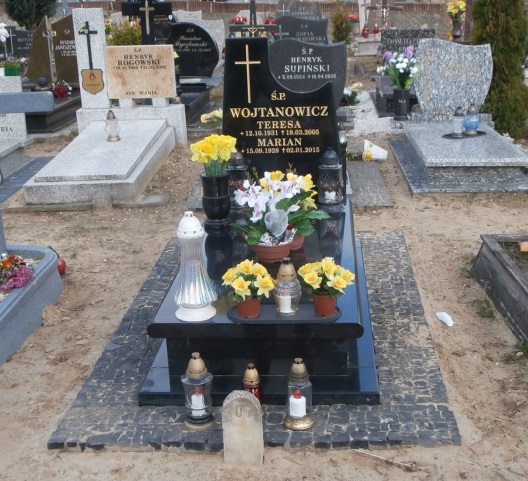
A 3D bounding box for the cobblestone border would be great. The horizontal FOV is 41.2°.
[{"bbox_3d":[0.046,0.386,3.683,1.548,0.059,2.215,-1,21,6],"label":"cobblestone border"}]

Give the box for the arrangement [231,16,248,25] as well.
[{"bbox_3d":[-0.386,-3.461,11.174,0.300,0.200,0.260,0,20,5],"label":"arrangement"}]

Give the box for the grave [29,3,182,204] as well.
[{"bbox_3d":[-1.331,-1.272,6.035,1.060,1.330,2.100,-1,20,2],"label":"grave"}]

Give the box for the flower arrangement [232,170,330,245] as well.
[{"bbox_3d":[0.094,-0.170,3.464,0.451,0.323,0.353,0,20,6],"label":"flower arrangement"}]

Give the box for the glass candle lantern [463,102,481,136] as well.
[{"bbox_3d":[1.863,-1.086,6.269,0.132,0.284,0.132,0,20,6],"label":"glass candle lantern"}]

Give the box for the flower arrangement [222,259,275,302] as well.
[{"bbox_3d":[-0.057,0.161,2.632,0.192,0.195,0.185,0,20,5],"label":"flower arrangement"}]

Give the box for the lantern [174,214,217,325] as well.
[{"bbox_3d":[-0.267,0.086,2.661,0.172,0.410,0.172,0,20,5],"label":"lantern"}]

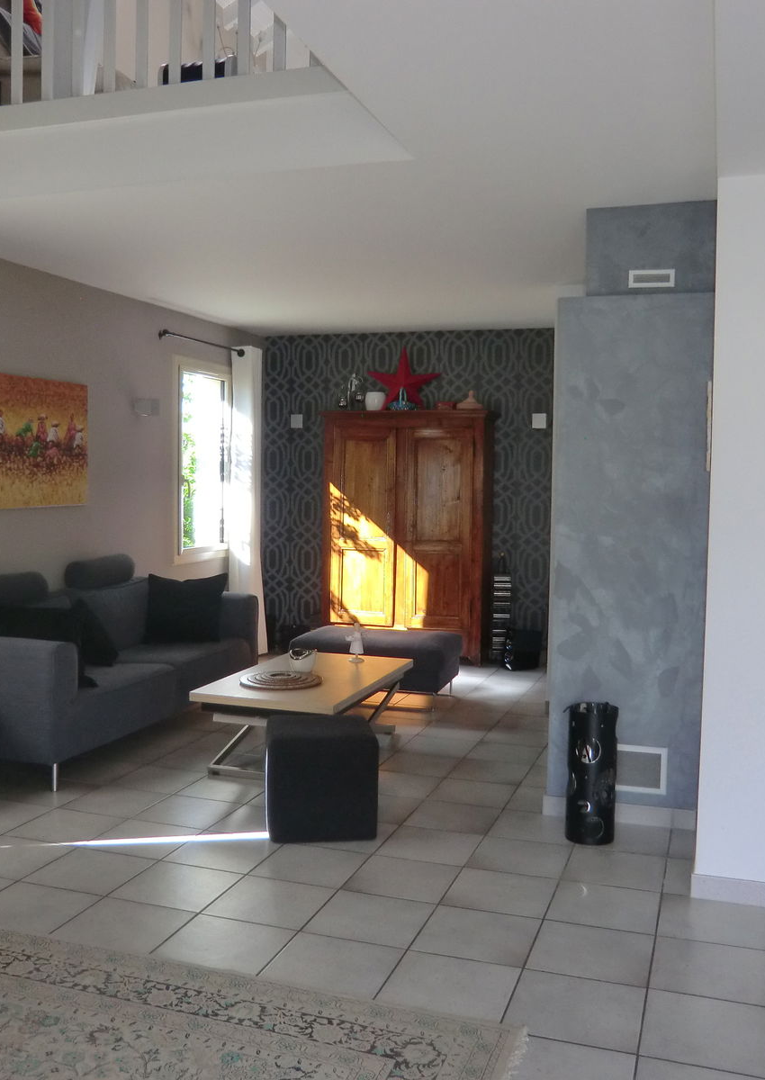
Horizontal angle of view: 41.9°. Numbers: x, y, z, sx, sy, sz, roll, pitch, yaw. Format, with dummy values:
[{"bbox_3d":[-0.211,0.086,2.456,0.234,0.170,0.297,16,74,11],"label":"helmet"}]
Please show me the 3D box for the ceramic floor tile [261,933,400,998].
[{"bbox_3d":[-0.142,1.210,2.831,0.337,0.010,0.337,2,3,18],"label":"ceramic floor tile"}]

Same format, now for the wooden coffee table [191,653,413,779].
[{"bbox_3d":[-0.350,0.877,4.969,0.710,0.405,1.220,2,3,18],"label":"wooden coffee table"}]

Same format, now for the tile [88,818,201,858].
[{"bbox_3d":[-0.896,1.133,3.777,0.337,0.010,0.337,2,3,18],"label":"tile"}]

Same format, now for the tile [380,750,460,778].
[{"bbox_3d":[0.185,1.096,4.852,0.337,0.010,0.337,2,3,18],"label":"tile"}]

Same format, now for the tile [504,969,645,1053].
[{"bbox_3d":[0.510,1.233,2.621,0.338,0.010,0.338,2,3,18],"label":"tile"}]

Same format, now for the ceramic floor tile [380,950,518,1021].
[{"bbox_3d":[0.181,1.211,2.705,0.337,0.010,0.337,2,3,18],"label":"ceramic floor tile"}]

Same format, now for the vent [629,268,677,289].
[{"bbox_3d":[1.127,-1.094,4.167,0.186,0.073,0.020,2,3,18],"label":"vent"}]

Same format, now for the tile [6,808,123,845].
[{"bbox_3d":[-1.231,1.138,3.922,0.338,0.010,0.338,2,3,18],"label":"tile"}]

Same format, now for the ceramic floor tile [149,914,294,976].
[{"bbox_3d":[-0.467,1.187,2.915,0.337,0.010,0.337,2,3,18],"label":"ceramic floor tile"}]

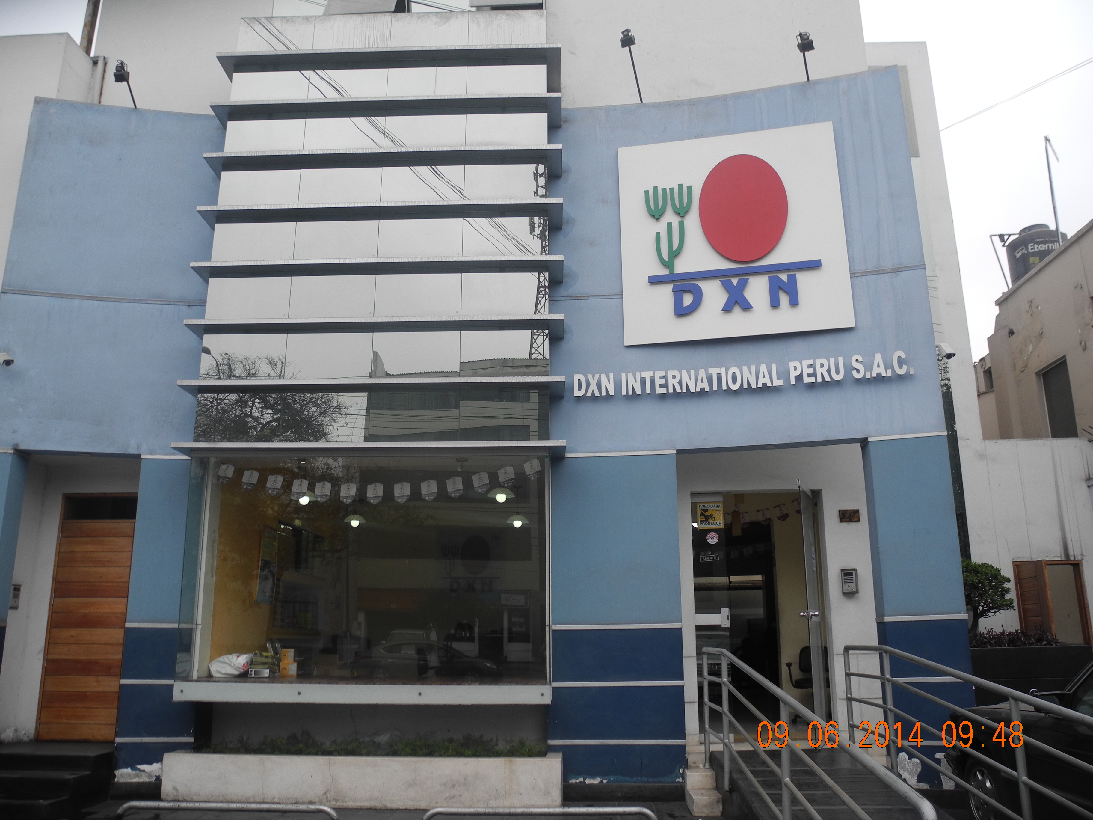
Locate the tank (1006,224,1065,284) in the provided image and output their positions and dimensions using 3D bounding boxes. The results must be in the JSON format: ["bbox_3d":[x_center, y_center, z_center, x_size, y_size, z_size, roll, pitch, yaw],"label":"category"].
[{"bbox_3d":[9.549,-2.969,17.129,1.100,1.400,1.100,0,-15,1],"label":"tank"}]

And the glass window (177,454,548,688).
[{"bbox_3d":[-1.606,1.401,7.840,3.240,1.996,0.120,0,-15,1],"label":"glass window"}]

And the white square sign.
[{"bbox_3d":[1.796,-1.726,8.633,2.138,2.138,0.090,-4,-15,14],"label":"white square sign"}]

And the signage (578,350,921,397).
[{"bbox_3d":[1.799,-0.336,8.275,3.123,0.235,0.110,-4,-15,13],"label":"signage"}]

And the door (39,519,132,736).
[{"bbox_3d":[-4.492,2.145,8.679,0.830,2.145,0.080,0,-15,1],"label":"door"}]

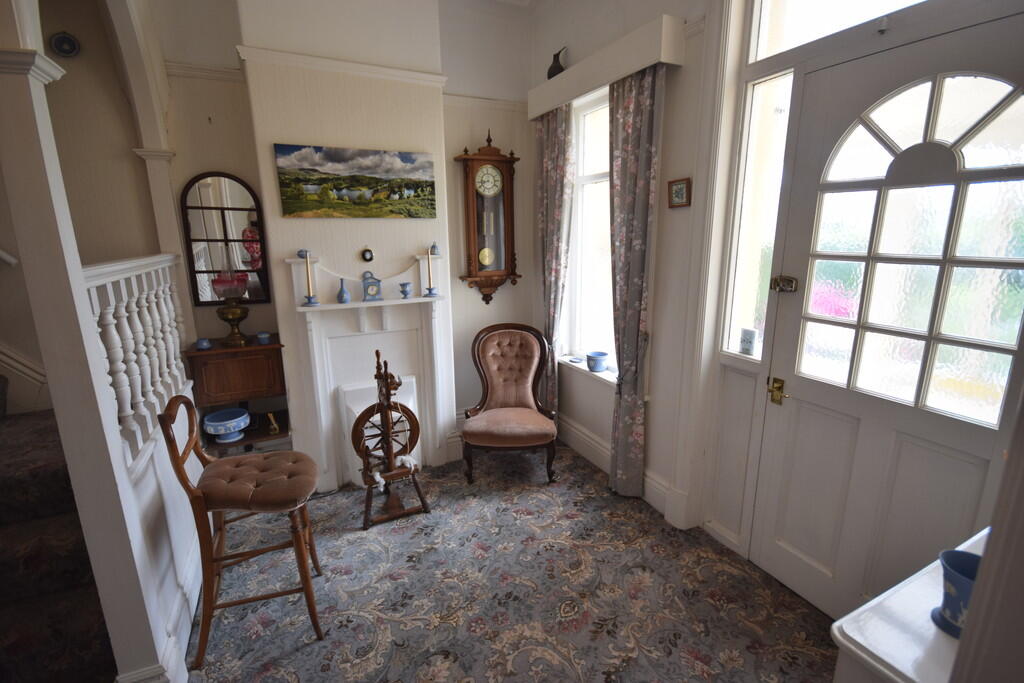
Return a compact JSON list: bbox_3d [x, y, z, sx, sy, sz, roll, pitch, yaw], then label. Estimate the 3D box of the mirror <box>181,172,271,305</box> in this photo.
[{"bbox_3d":[-1.626,-0.579,2.594,0.395,0.730,0.030,-7,14,-25],"label":"mirror"}]

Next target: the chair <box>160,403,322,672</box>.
[{"bbox_3d":[-0.974,0.647,1.775,0.470,0.970,0.420,-4,13,-15],"label":"chair"}]

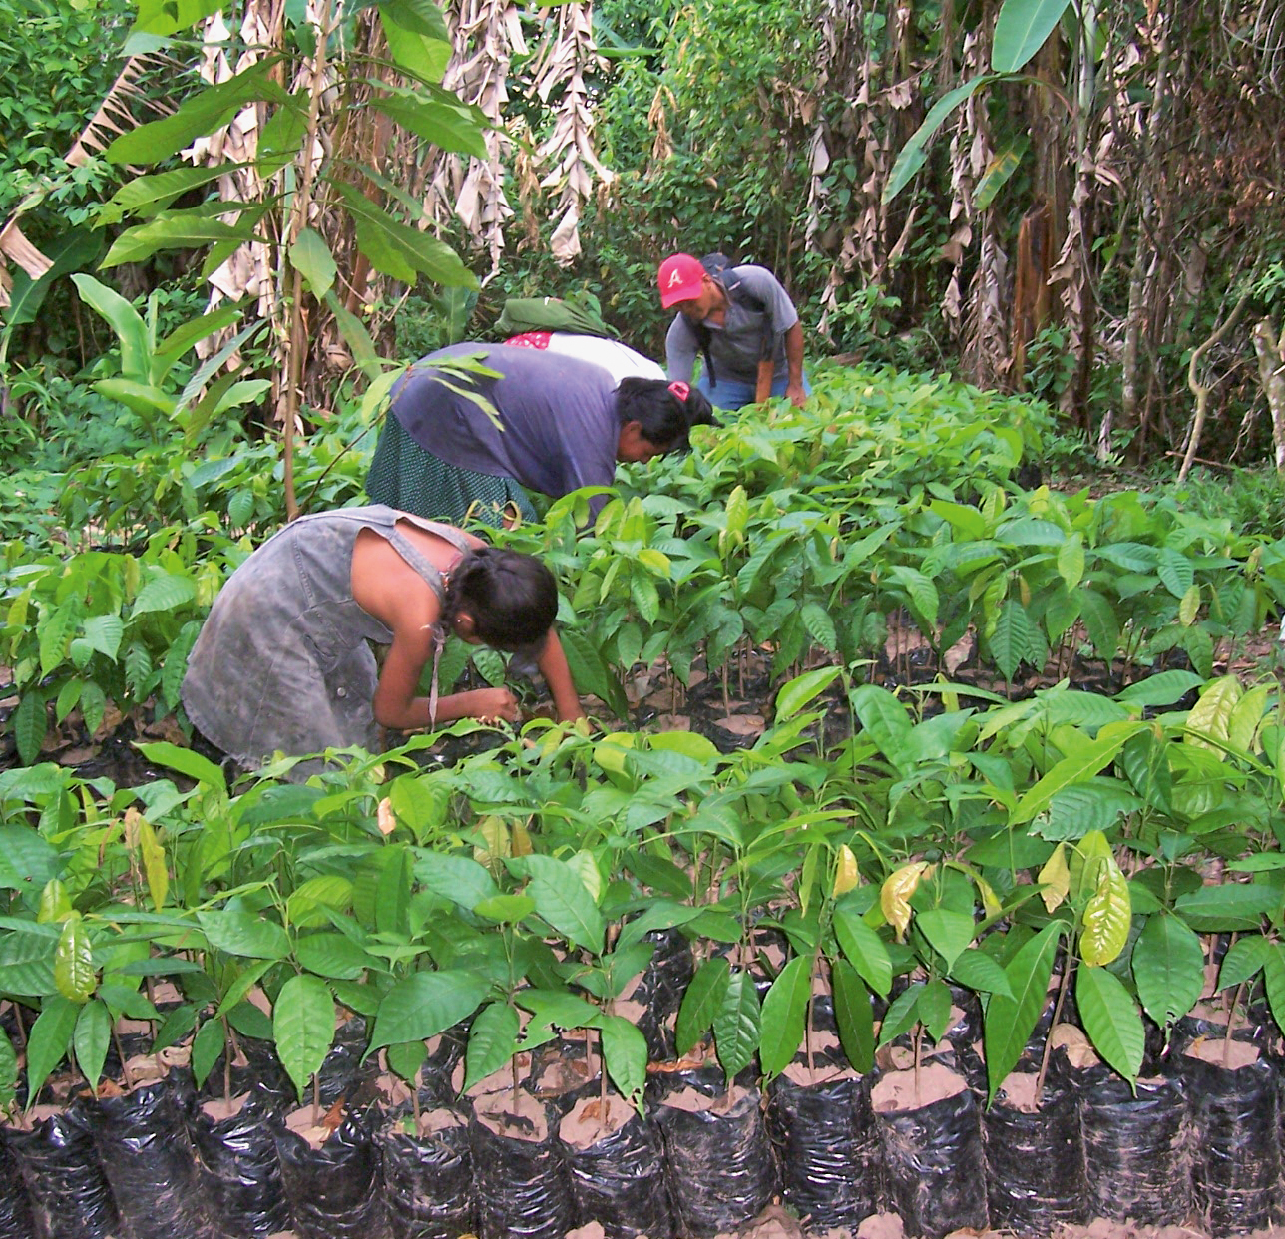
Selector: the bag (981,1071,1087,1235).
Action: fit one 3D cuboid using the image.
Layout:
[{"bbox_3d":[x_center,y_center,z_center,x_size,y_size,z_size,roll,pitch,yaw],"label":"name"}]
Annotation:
[{"bbox_3d":[0.436,0.593,1.809,0.110,0.150,0.110,0,12,0],"label":"bag"}]

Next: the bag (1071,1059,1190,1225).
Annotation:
[{"bbox_3d":[0.552,0.587,1.830,0.116,0.150,0.116,0,12,0],"label":"bag"}]

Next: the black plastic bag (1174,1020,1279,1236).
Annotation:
[{"bbox_3d":[0.622,0.545,1.720,0.100,0.175,0.100,0,12,0],"label":"black plastic bag"}]

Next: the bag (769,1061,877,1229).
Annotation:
[{"bbox_3d":[0.192,0.556,1.720,0.103,0.150,0.103,0,12,0],"label":"bag"}]

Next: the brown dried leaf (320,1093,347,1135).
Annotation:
[{"bbox_3d":[-0.339,0.543,1.780,0.030,0.043,0.025,0,12,0],"label":"brown dried leaf"}]

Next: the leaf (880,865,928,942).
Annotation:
[{"bbox_3d":[0.280,0.302,1.740,0.042,0.084,0.025,17,11,-3],"label":"leaf"}]

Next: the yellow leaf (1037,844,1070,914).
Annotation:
[{"bbox_3d":[0.441,0.278,1.740,0.032,0.072,0.015,8,12,-13],"label":"yellow leaf"}]

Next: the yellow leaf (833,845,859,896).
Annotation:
[{"bbox_3d":[0.221,0.272,1.760,0.030,0.056,0.020,0,12,0],"label":"yellow leaf"}]

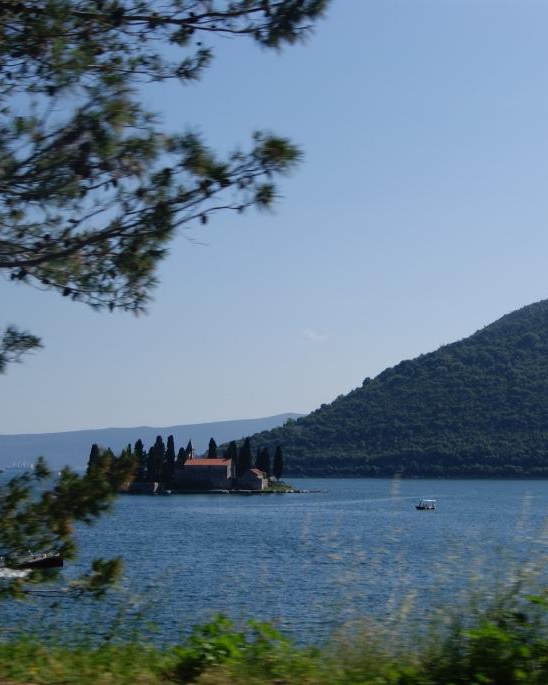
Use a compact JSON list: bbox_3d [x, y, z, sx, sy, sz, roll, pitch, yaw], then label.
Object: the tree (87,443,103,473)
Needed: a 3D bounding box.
[{"bbox_3d":[-78.460,53.330,560.000,6.200,17.800,6.200,0,-6,0],"label":"tree"}]

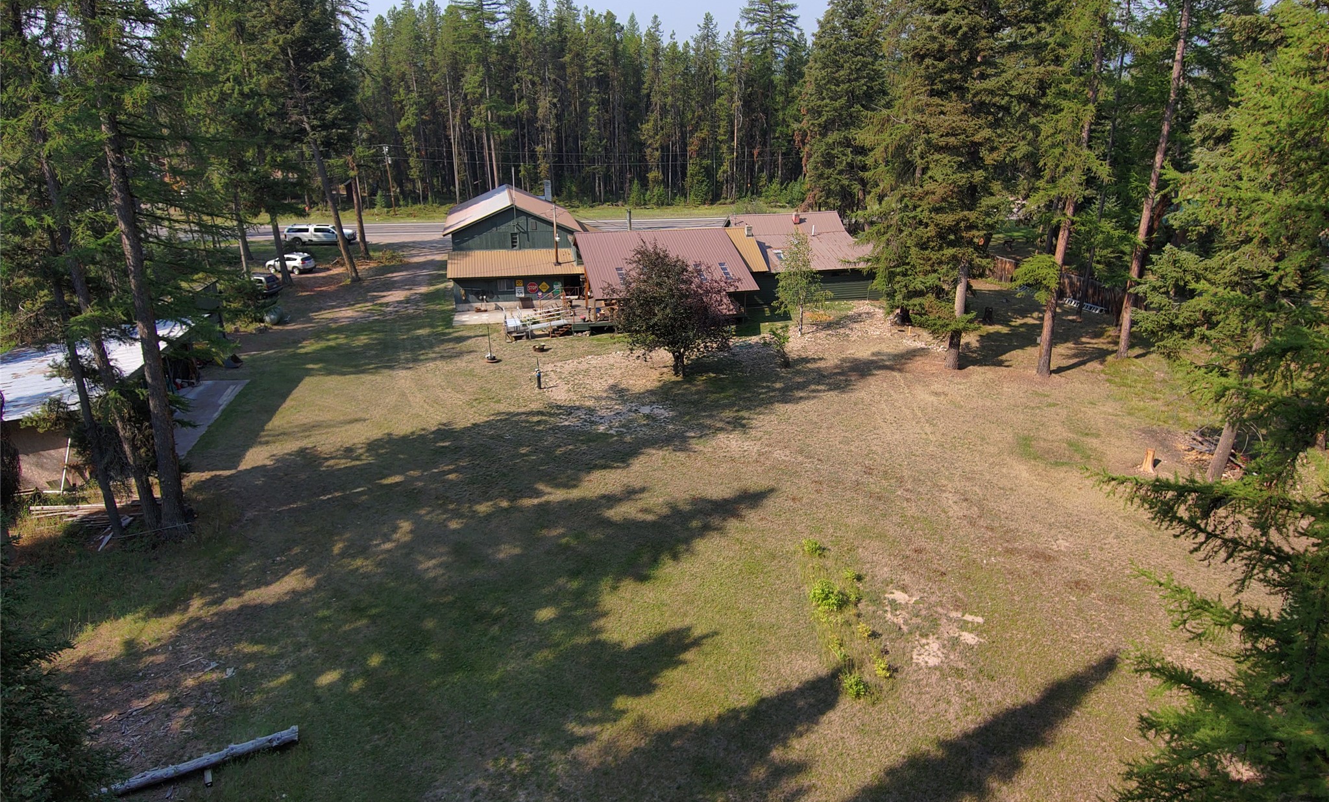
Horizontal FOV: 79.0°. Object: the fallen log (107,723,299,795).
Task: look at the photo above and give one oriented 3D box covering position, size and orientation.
[{"bbox_3d":[-10.449,8.241,18.549,3.732,0.340,0.380,-9,22,-23],"label":"fallen log"}]

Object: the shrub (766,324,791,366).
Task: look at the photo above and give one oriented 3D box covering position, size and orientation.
[{"bbox_3d":[6.712,-3.107,46.222,1.400,2.400,1.400,0,20,0],"label":"shrub"}]

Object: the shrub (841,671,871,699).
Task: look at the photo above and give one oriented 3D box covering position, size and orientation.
[{"bbox_3d":[4.934,7.348,20.750,0.760,0.580,0.760,0,20,0],"label":"shrub"}]

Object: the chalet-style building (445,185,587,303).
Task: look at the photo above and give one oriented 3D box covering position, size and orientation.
[{"bbox_3d":[-12.385,-12.994,65.924,10.594,7.200,16.457,-4,21,-11],"label":"chalet-style building"}]

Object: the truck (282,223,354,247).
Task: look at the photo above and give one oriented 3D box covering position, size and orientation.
[{"bbox_3d":[-34.898,-16.931,81.589,6.300,1.980,2.030,0,20,1],"label":"truck"}]

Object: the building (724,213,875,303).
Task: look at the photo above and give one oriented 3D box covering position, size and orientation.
[{"bbox_3d":[9.872,-11.156,61.148,9.500,5.500,10.000,-5,22,-14],"label":"building"}]

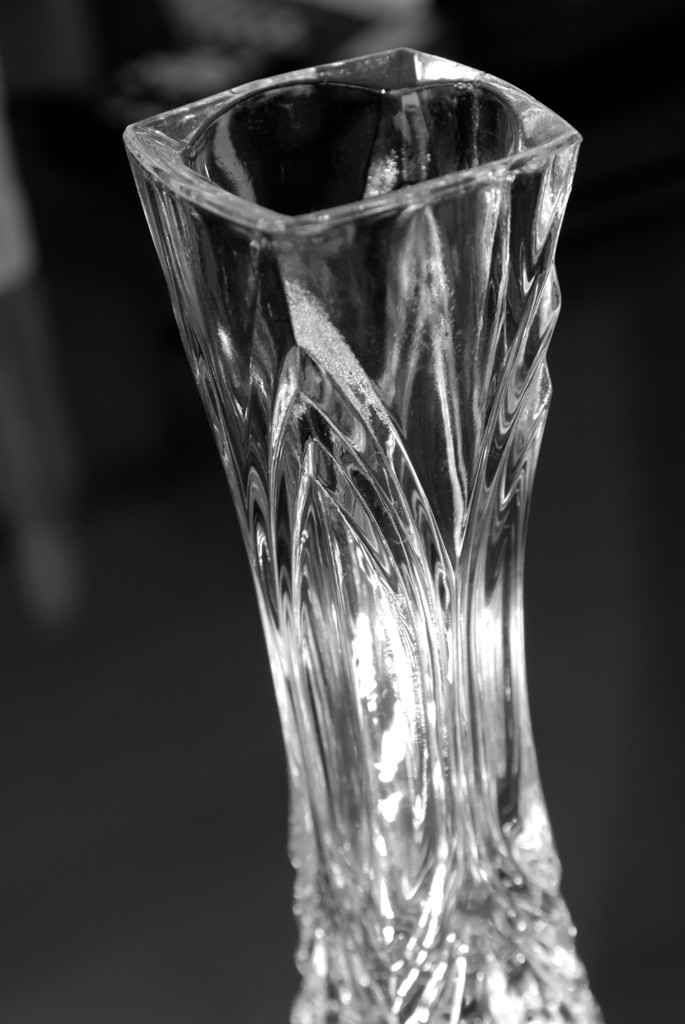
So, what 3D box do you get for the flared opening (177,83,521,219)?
[{"bbox_3d":[0.001,-0.063,0.482,0.060,0.016,0.060,-20,32,-22],"label":"flared opening"}]

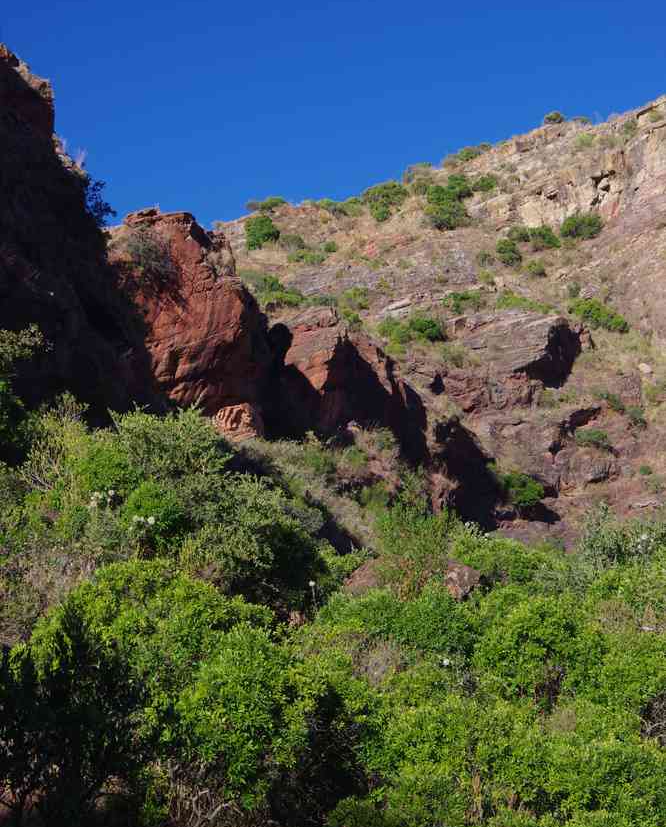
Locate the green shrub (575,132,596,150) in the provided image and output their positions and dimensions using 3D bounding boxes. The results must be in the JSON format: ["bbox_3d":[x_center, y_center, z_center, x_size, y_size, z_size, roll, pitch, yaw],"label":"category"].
[{"bbox_3d":[11.539,-12.430,123.000,1.005,0.798,0.855,0,-8,0],"label":"green shrub"}]

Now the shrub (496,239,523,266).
[{"bbox_3d":[8.132,-7.417,124.000,1.162,1.251,1.162,0,-8,0],"label":"shrub"}]

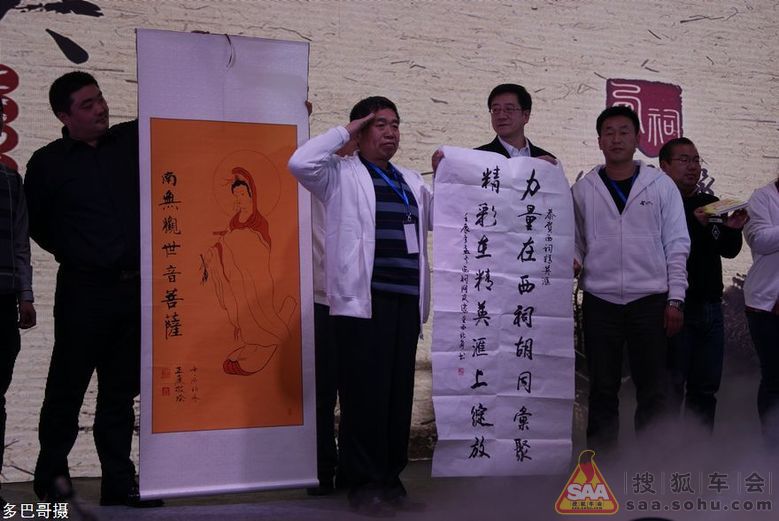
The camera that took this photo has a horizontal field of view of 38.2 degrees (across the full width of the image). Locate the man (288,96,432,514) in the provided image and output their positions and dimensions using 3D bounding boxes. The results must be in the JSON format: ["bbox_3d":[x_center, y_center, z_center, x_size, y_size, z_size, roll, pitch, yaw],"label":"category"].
[{"bbox_3d":[-0.125,0.177,4.720,0.660,1.700,0.400,1,-3,-32],"label":"man"}]

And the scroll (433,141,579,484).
[{"bbox_3d":[0.484,0.222,4.800,0.650,1.370,0.060,1,-3,-21],"label":"scroll"}]

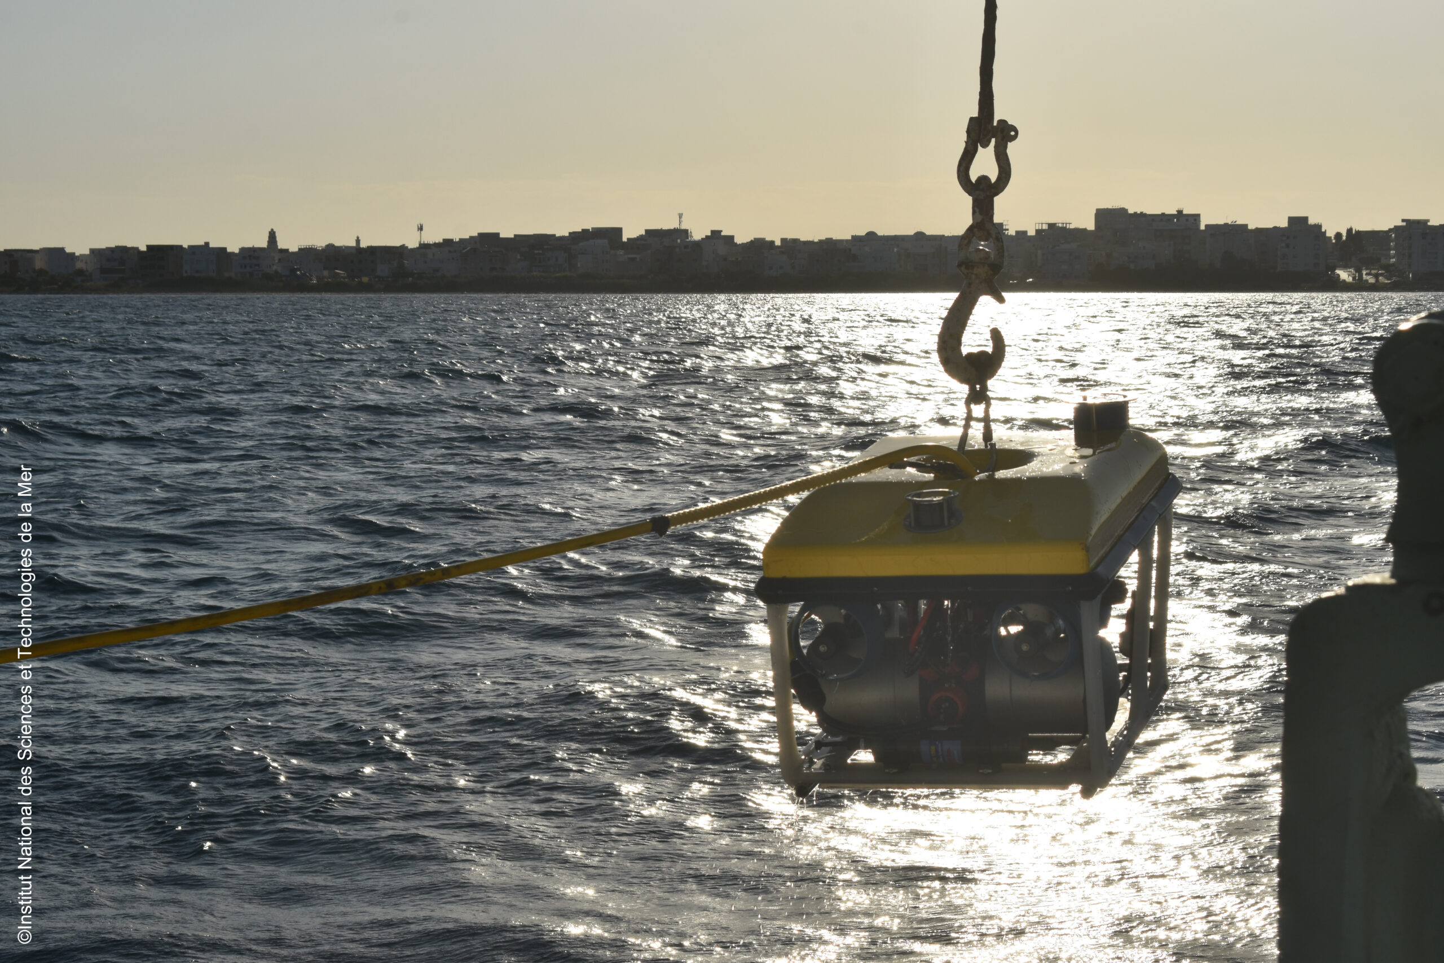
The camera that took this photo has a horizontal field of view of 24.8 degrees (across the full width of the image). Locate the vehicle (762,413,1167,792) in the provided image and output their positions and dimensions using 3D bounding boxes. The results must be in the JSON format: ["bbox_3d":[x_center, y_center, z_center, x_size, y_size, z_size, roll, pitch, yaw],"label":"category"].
[{"bbox_3d":[0.475,0.194,6.017,0.606,0.574,0.851,-1,12,18],"label":"vehicle"}]

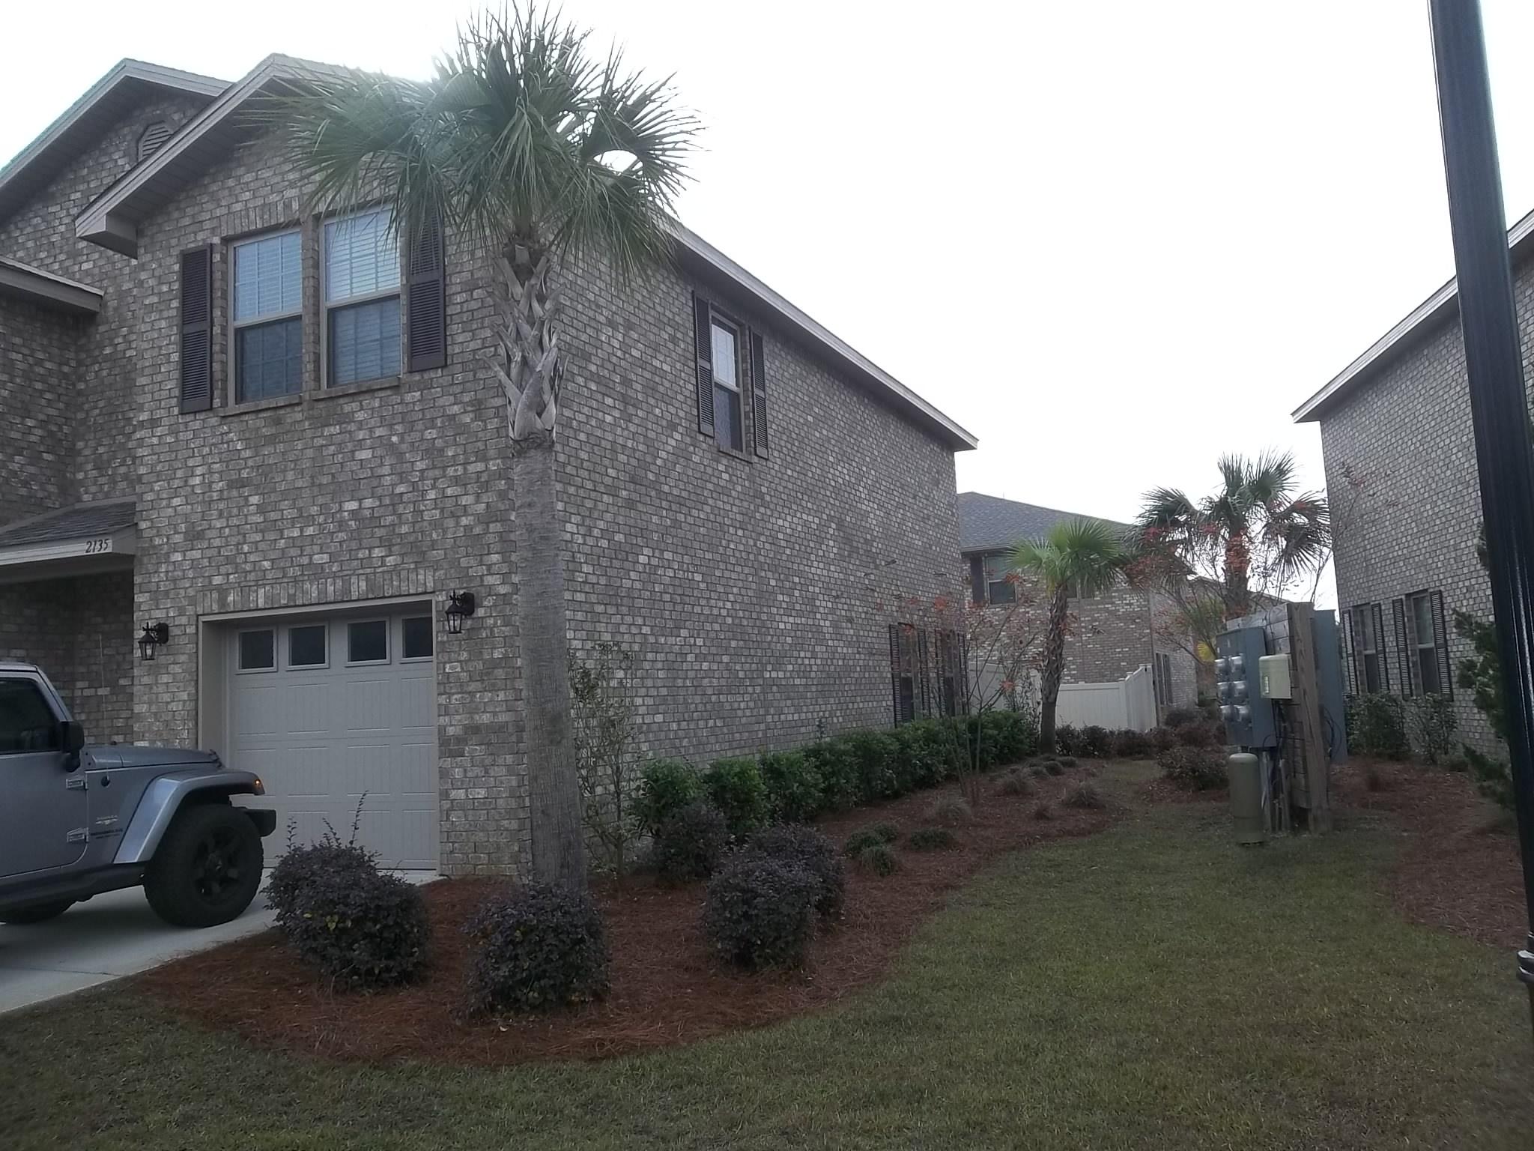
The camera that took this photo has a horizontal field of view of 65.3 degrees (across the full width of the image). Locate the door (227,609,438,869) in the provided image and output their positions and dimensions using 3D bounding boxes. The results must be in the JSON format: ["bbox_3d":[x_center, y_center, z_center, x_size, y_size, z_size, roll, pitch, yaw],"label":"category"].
[{"bbox_3d":[-3.597,1.391,10.044,2.440,2.070,0.080,-5,-6,23],"label":"door"}]

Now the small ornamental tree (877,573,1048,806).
[{"bbox_3d":[2.298,1.346,14.302,2.057,2.764,2.057,-4,-6,9],"label":"small ornamental tree"}]

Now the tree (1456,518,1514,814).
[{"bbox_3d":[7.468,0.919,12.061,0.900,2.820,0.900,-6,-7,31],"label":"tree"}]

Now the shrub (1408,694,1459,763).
[{"bbox_3d":[8.616,1.972,15.502,0.667,0.916,0.667,-4,-6,9],"label":"shrub"}]

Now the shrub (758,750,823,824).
[{"bbox_3d":[0.235,2.115,12.082,0.700,0.700,0.700,-3,-6,1],"label":"shrub"}]

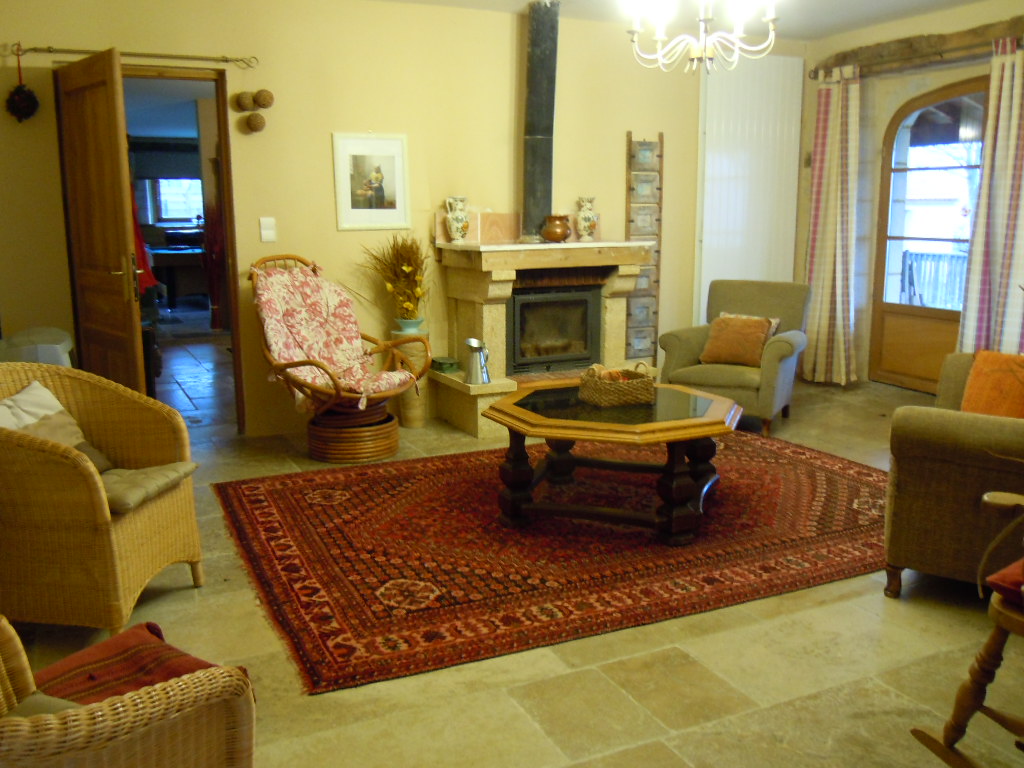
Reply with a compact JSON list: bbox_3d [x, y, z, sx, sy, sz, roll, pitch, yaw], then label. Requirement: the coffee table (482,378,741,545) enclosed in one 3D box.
[{"bbox_3d":[0.443,0.314,3.850,1.046,0.460,1.046,-5,10,-24],"label":"coffee table"}]

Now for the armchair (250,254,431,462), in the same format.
[{"bbox_3d":[-0.925,-0.163,4.925,0.860,1.095,0.800,5,13,28],"label":"armchair"}]

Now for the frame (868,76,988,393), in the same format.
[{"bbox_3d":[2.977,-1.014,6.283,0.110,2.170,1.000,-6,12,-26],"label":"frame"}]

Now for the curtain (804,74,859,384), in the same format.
[{"bbox_3d":[2.400,-1.169,6.666,0.115,2.311,0.517,-5,10,-24],"label":"curtain"}]

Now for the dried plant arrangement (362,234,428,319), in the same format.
[{"bbox_3d":[-0.712,-0.614,5.446,0.414,0.598,0.391,-5,10,-24],"label":"dried plant arrangement"}]

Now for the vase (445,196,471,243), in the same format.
[{"bbox_3d":[-0.338,-1.026,5.536,0.147,0.296,0.130,-6,12,-26],"label":"vase"}]

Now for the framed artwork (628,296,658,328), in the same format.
[{"bbox_3d":[0.956,-0.523,6.491,0.263,0.228,0.025,-6,12,-26],"label":"framed artwork"}]

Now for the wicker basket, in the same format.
[{"bbox_3d":[0.453,-0.001,3.850,0.270,0.167,0.236,-5,10,-24],"label":"wicker basket"}]

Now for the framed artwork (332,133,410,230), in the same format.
[{"bbox_3d":[-0.857,-1.239,5.432,0.471,0.579,0.025,-6,12,-26],"label":"framed artwork"}]

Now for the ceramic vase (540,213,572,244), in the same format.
[{"bbox_3d":[0.281,-0.984,5.649,0.205,0.172,0.205,0,9,0],"label":"ceramic vase"}]

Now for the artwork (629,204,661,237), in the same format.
[{"bbox_3d":[0.952,-1.174,6.364,0.256,0.222,0.025,-6,12,-26],"label":"artwork"}]

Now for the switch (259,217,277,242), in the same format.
[{"bbox_3d":[-1.432,-0.904,5.208,0.091,0.144,0.015,-6,12,-26],"label":"switch"}]

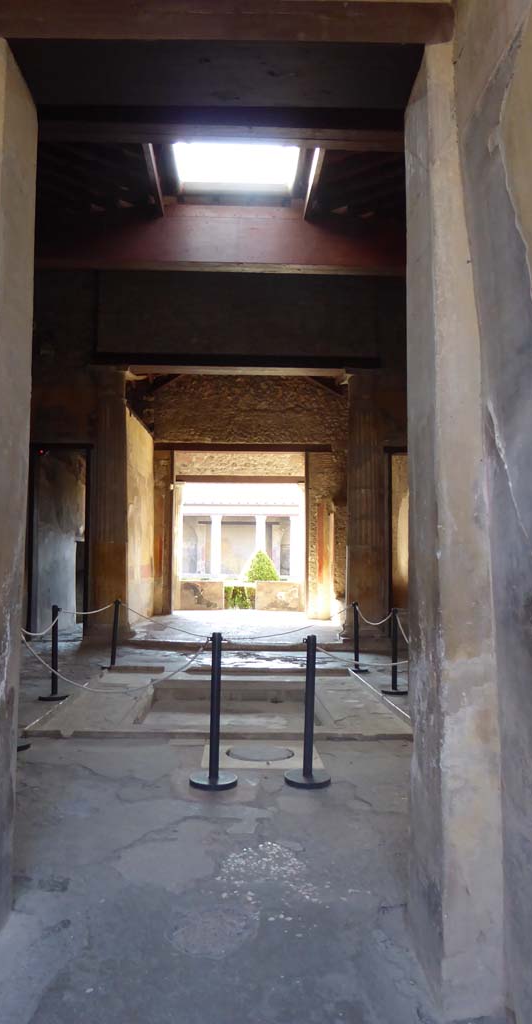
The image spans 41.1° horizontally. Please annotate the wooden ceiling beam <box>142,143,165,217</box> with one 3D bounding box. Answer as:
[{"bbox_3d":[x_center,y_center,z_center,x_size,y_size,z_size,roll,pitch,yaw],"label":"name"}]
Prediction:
[{"bbox_3d":[-1.404,-4.276,8.512,0.120,0.220,2.600,1,-5,-2],"label":"wooden ceiling beam"}]

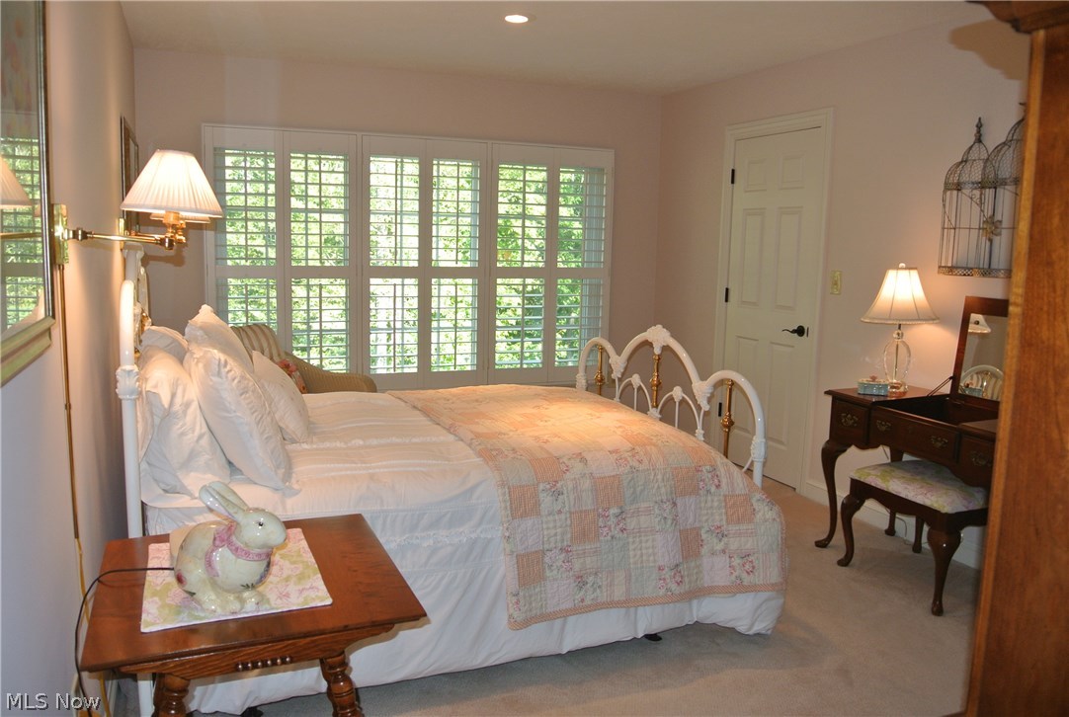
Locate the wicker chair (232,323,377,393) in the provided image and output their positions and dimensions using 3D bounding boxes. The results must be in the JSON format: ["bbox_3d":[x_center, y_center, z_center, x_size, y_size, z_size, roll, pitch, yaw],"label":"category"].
[{"bbox_3d":[-1.314,0.296,4.361,0.780,0.880,0.740,3,9,14],"label":"wicker chair"}]

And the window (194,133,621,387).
[{"bbox_3d":[-0.680,-0.577,5.214,2.645,1.650,0.100,-3,10,-23],"label":"window"}]

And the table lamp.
[{"bbox_3d":[1.615,-0.131,3.531,0.340,0.575,0.340,-3,10,-23],"label":"table lamp"}]

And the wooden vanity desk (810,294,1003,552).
[{"bbox_3d":[1.754,0.365,3.247,0.550,1.200,1.070,-3,10,-23],"label":"wooden vanity desk"}]

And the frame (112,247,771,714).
[{"bbox_3d":[-0.413,0.236,3.284,2.220,1.360,1.580,-3,10,-23],"label":"frame"}]

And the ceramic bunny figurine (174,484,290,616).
[{"bbox_3d":[-0.639,0.382,1.697,0.230,0.240,0.165,2,9,4],"label":"ceramic bunny figurine"}]

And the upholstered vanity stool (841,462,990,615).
[{"bbox_3d":[1.671,0.708,3.377,0.500,0.480,0.550,-3,10,-23],"label":"upholstered vanity stool"}]

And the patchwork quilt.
[{"bbox_3d":[0.072,0.473,3.484,1.130,0.570,1.720,-3,10,-23],"label":"patchwork quilt"}]

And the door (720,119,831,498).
[{"bbox_3d":[1.390,-0.303,4.784,0.060,2.050,0.760,-3,10,-23],"label":"door"}]

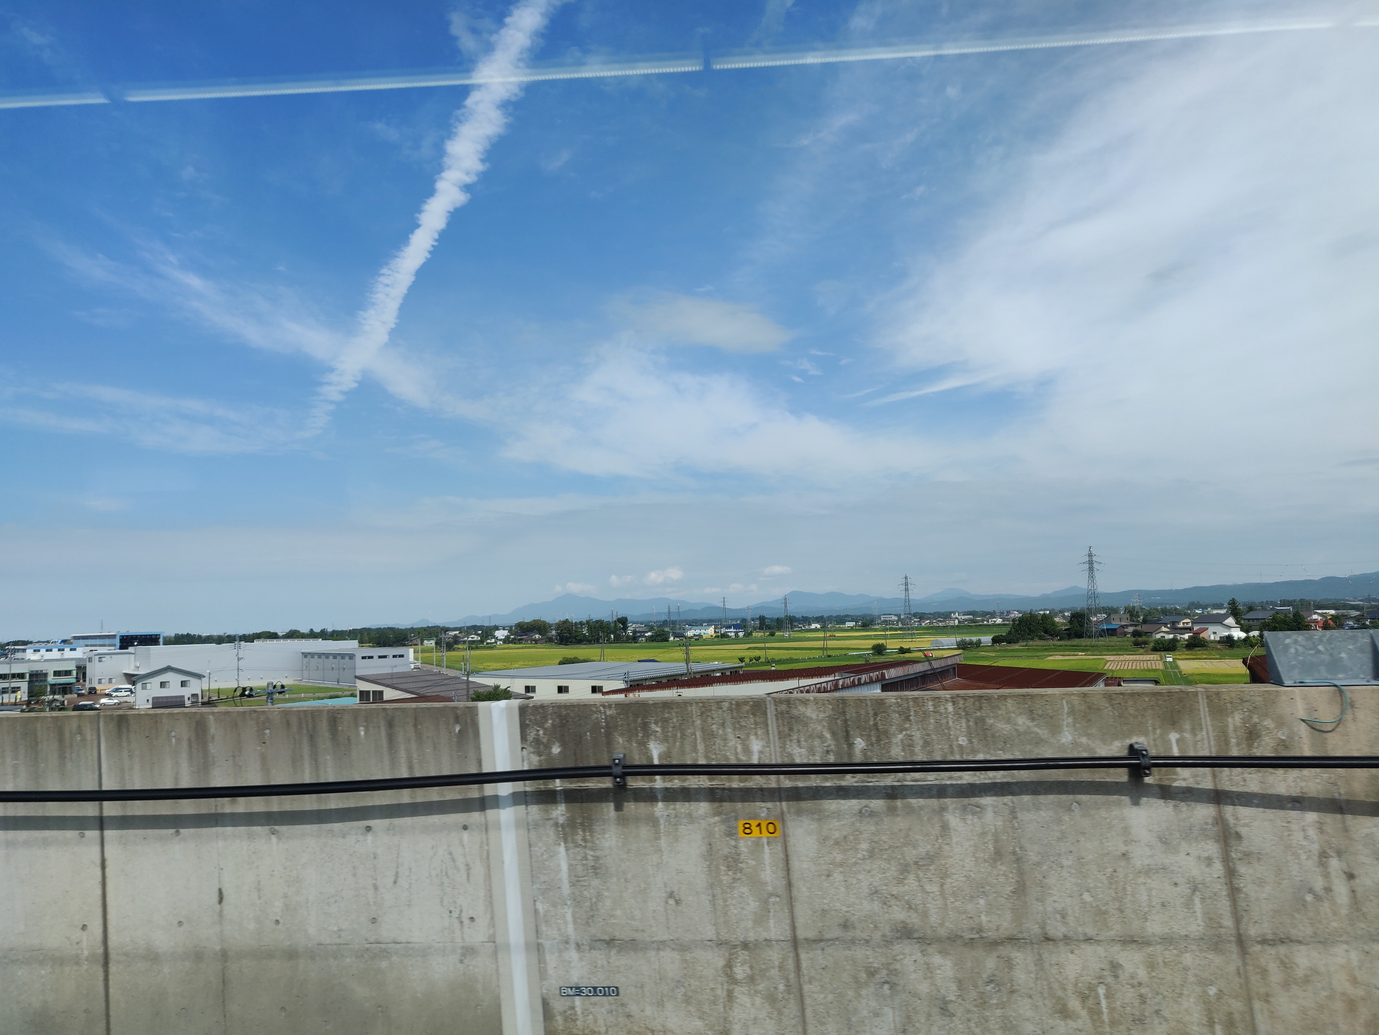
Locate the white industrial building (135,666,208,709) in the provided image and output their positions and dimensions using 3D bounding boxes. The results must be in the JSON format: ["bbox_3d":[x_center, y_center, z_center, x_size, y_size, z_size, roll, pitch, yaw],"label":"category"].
[{"bbox_3d":[-92.481,29.977,177.719,11.200,7.100,11.000,1,-7,-25],"label":"white industrial building"}]

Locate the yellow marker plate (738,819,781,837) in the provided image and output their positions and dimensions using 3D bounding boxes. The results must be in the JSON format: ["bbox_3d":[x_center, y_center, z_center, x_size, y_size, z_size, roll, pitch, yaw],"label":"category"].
[{"bbox_3d":[0.430,1.918,6.140,0.250,0.100,0.010,-2,-6,3],"label":"yellow marker plate"}]

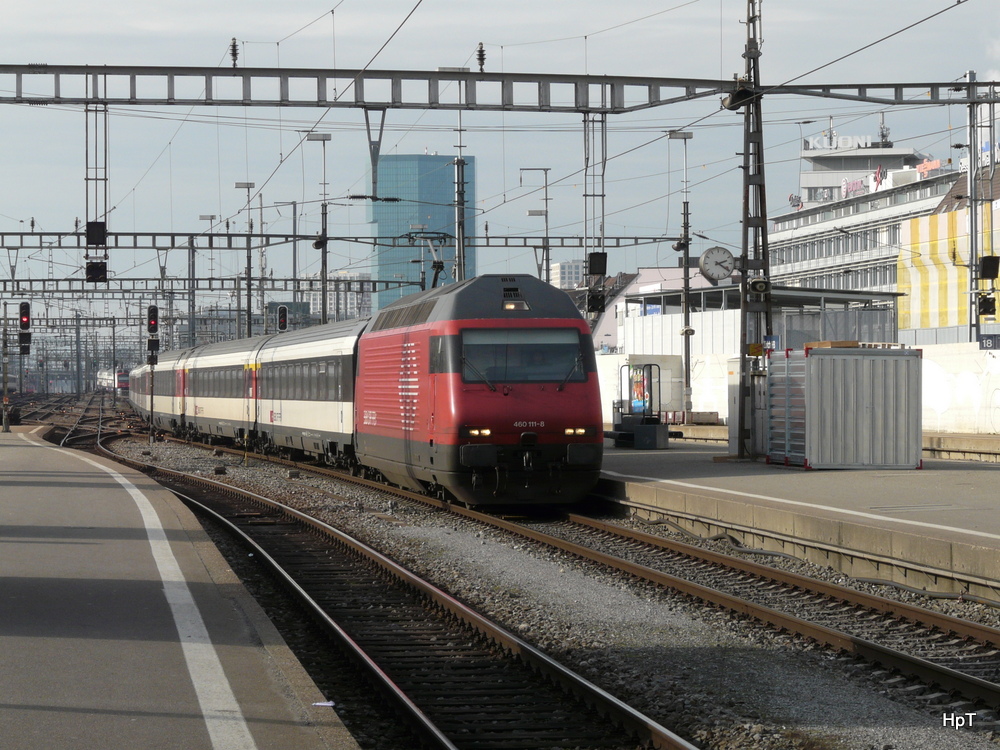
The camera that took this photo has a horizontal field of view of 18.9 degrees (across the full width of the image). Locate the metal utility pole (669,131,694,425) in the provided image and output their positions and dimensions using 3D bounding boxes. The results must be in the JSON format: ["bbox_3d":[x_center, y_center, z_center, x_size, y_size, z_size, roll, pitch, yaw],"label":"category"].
[{"bbox_3d":[7.200,-3.820,119.000,0.980,11.600,0.400,0,0,-12],"label":"metal utility pole"}]

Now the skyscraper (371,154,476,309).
[{"bbox_3d":[-41.200,-53.400,1590.000,56.000,126.000,38.000,0,0,-6],"label":"skyscraper"}]

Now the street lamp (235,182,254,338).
[{"bbox_3d":[-12.400,-3.600,147.000,0.970,11.650,0.400,0,0,-12],"label":"street lamp"}]

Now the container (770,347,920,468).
[{"bbox_3d":[6.710,0.640,58.600,2.300,2.300,2.500,0,0,-11],"label":"container"}]

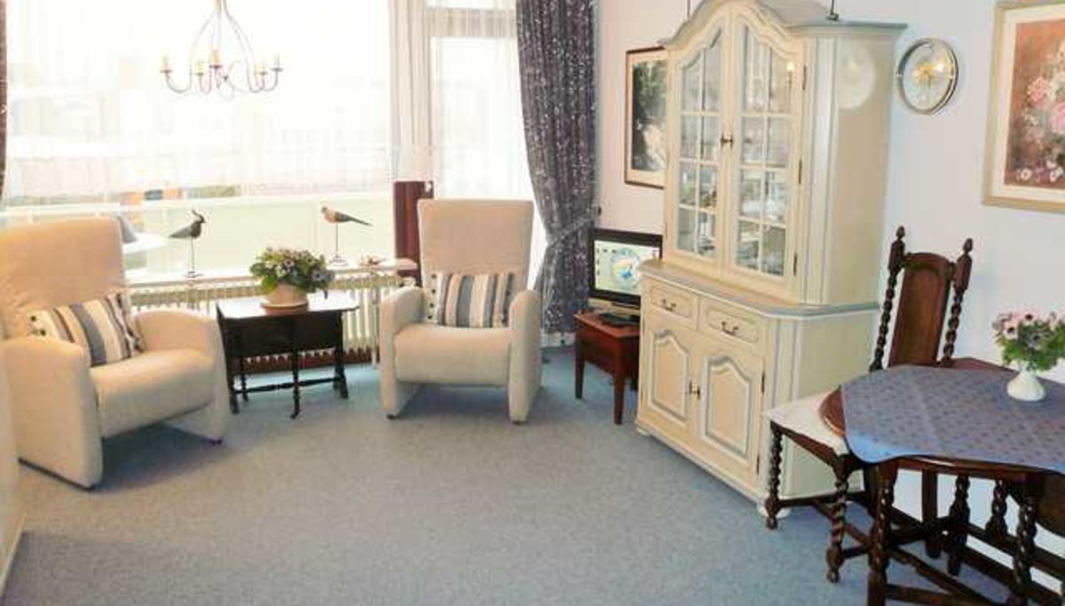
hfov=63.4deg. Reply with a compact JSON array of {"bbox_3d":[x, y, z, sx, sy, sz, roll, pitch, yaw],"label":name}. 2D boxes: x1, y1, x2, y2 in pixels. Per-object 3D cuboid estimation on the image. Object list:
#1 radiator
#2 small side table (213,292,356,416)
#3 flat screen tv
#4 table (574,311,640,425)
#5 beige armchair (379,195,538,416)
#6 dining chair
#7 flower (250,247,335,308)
[{"bbox_3d":[-1.568,0.102,5.075,1.740,0.490,0.130,-6,14,-22],"label":"radiator"},{"bbox_3d":[-1.319,0.290,4.714,0.700,0.520,0.470,-6,14,-22],"label":"small side table"},{"bbox_3d":[0.491,-0.149,4.542,0.440,0.470,0.150,8,15,34],"label":"flat screen tv"},{"bbox_3d":[0.511,0.331,4.597,0.420,0.470,0.510,-6,14,-22],"label":"table"},{"bbox_3d":[-0.363,0.005,4.700,0.770,1.070,0.800,1,13,7],"label":"beige armchair"},{"bbox_3d":[1.170,0.338,3.059,0.540,1.120,0.450,-5,14,-18],"label":"dining chair"},{"bbox_3d":[-1.324,-0.141,4.649,0.410,0.340,0.370,-6,14,-22],"label":"flower"}]

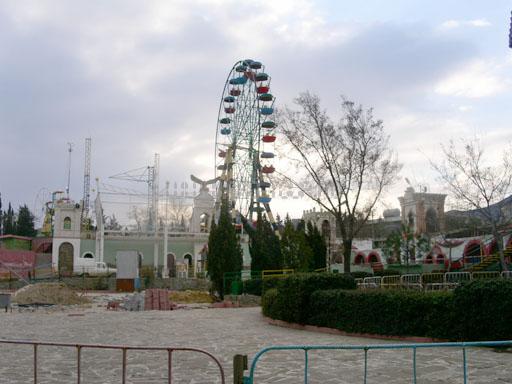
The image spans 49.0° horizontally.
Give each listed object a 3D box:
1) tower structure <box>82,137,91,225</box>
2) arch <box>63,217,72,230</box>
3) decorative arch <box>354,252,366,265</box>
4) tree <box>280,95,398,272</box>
[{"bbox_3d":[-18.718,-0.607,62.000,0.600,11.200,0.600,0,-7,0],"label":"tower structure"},{"bbox_3d":[-17.774,2.970,53.000,0.900,1.300,0.300,0,-7,0],"label":"arch"},{"bbox_3d":[10.039,6.389,54.000,1.120,1.150,0.350,0,-7,0],"label":"decorative arch"},{"bbox_3d":[4.660,-0.083,31.000,6.600,10.800,6.200,0,-7,0],"label":"tree"}]

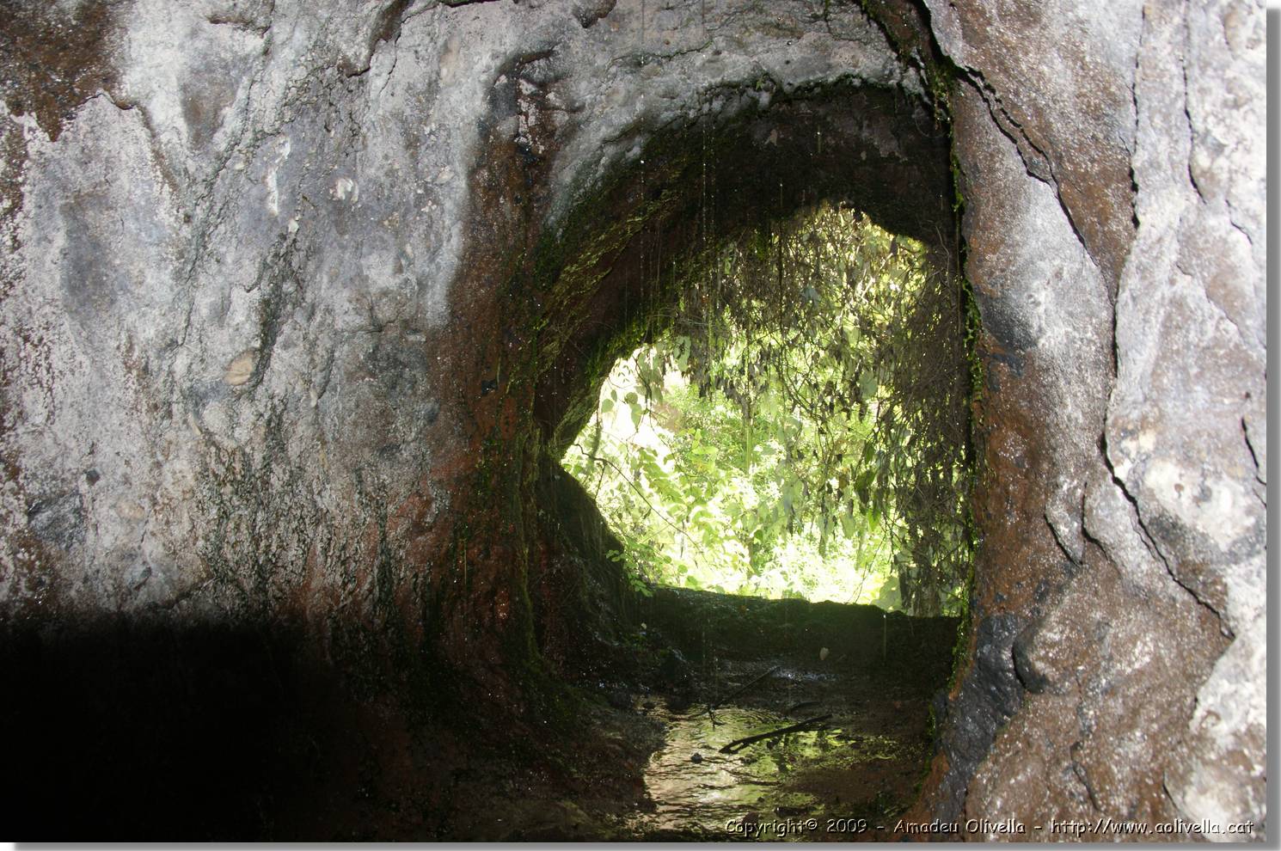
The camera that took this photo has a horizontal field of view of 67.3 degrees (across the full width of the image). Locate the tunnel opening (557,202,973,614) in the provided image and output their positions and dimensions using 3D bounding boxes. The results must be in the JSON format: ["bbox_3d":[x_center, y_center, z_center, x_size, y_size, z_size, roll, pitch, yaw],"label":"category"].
[{"bbox_3d":[0.560,-0.080,4.300,1.800,1.800,0.500,1,2,20],"label":"tunnel opening"}]

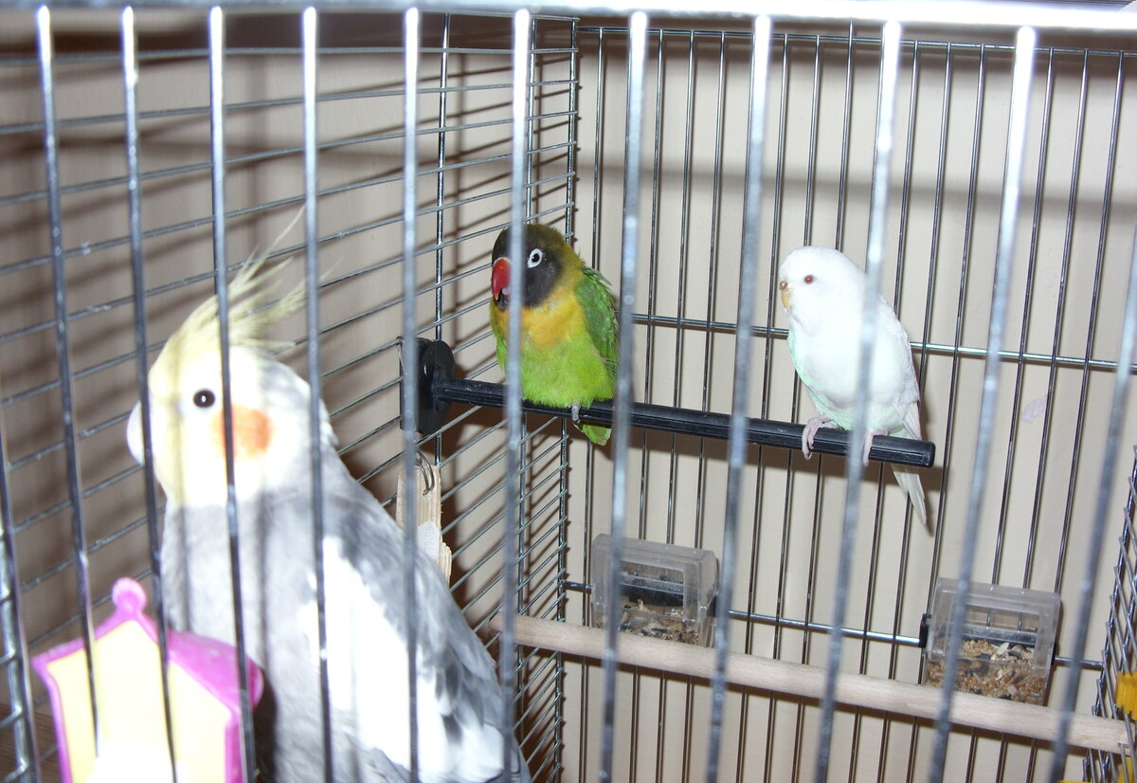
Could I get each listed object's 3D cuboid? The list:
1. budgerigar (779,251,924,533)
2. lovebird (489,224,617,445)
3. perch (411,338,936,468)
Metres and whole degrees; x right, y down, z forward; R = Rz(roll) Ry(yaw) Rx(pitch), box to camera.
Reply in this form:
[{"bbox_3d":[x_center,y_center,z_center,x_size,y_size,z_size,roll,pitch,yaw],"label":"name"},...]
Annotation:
[{"bbox_3d":[0.116,0.001,0.480,0.091,0.121,0.042,-11,20,-38],"label":"budgerigar"},{"bbox_3d":[-0.005,-0.020,0.507,0.049,0.102,0.070,11,19,30],"label":"lovebird"},{"bbox_3d":[0.035,0.011,0.504,0.221,0.042,0.042,7,17,19],"label":"perch"}]

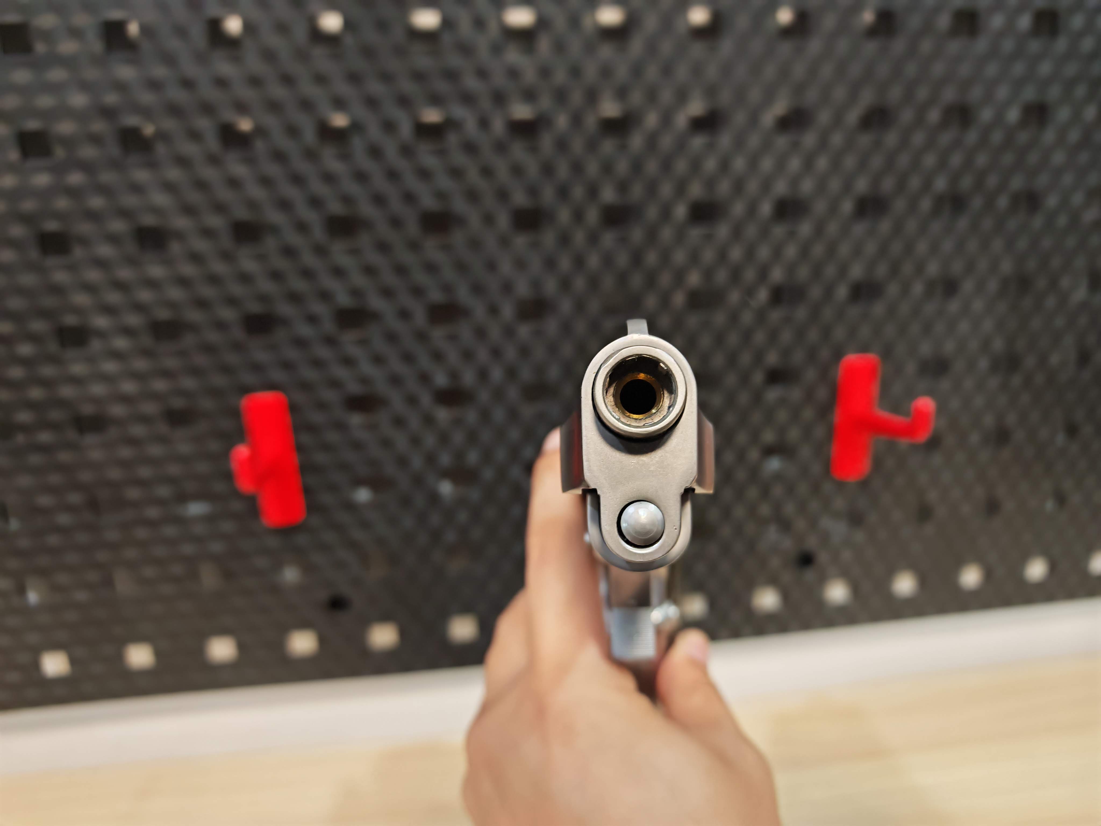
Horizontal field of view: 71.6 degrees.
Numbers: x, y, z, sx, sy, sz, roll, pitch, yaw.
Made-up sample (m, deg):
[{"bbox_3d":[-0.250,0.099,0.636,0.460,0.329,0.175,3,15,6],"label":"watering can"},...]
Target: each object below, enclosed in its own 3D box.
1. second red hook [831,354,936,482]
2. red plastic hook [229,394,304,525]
[{"bbox_3d":[0.145,0.010,0.336,0.019,0.061,0.056,-4,16,-6],"label":"second red hook"},{"bbox_3d":[-0.116,0.027,0.308,0.019,0.061,0.056,-4,16,-6],"label":"red plastic hook"}]

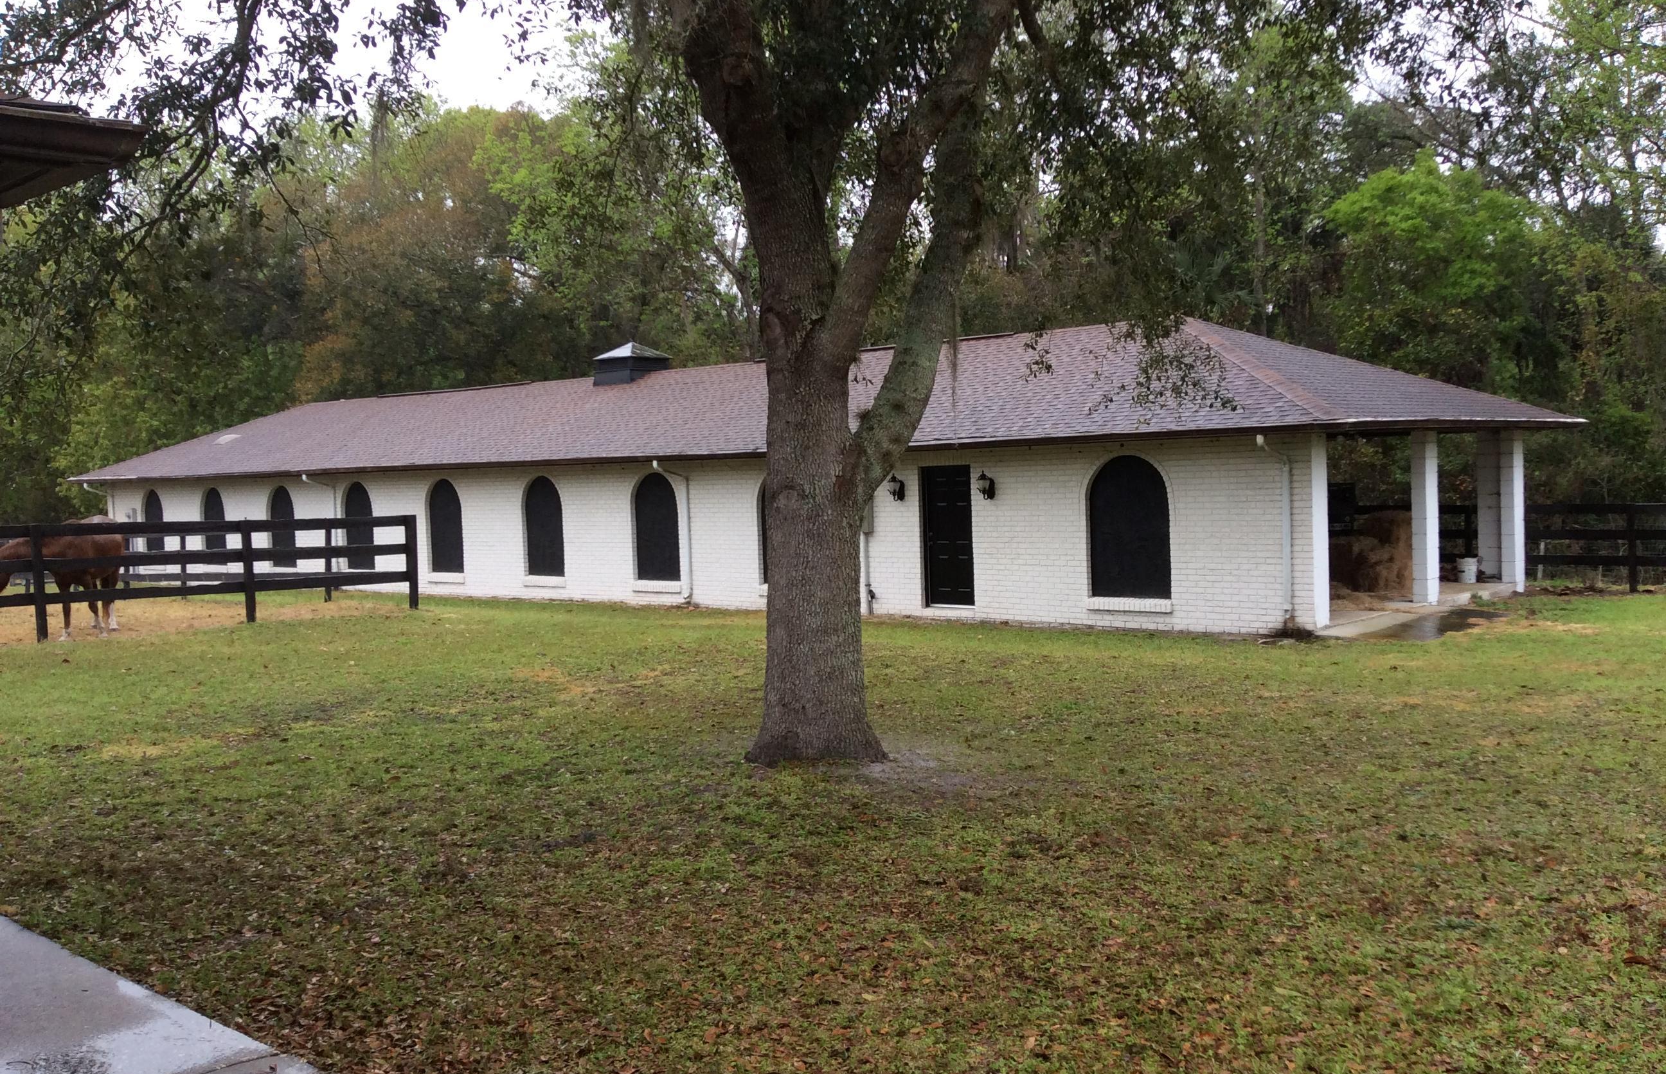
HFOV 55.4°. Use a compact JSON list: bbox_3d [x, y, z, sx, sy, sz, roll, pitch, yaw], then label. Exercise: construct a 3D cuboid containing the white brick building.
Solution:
[{"bbox_3d":[-4.226,-1.365,33.148,35.050,4.605,8.856,0,4,42],"label":"white brick building"}]

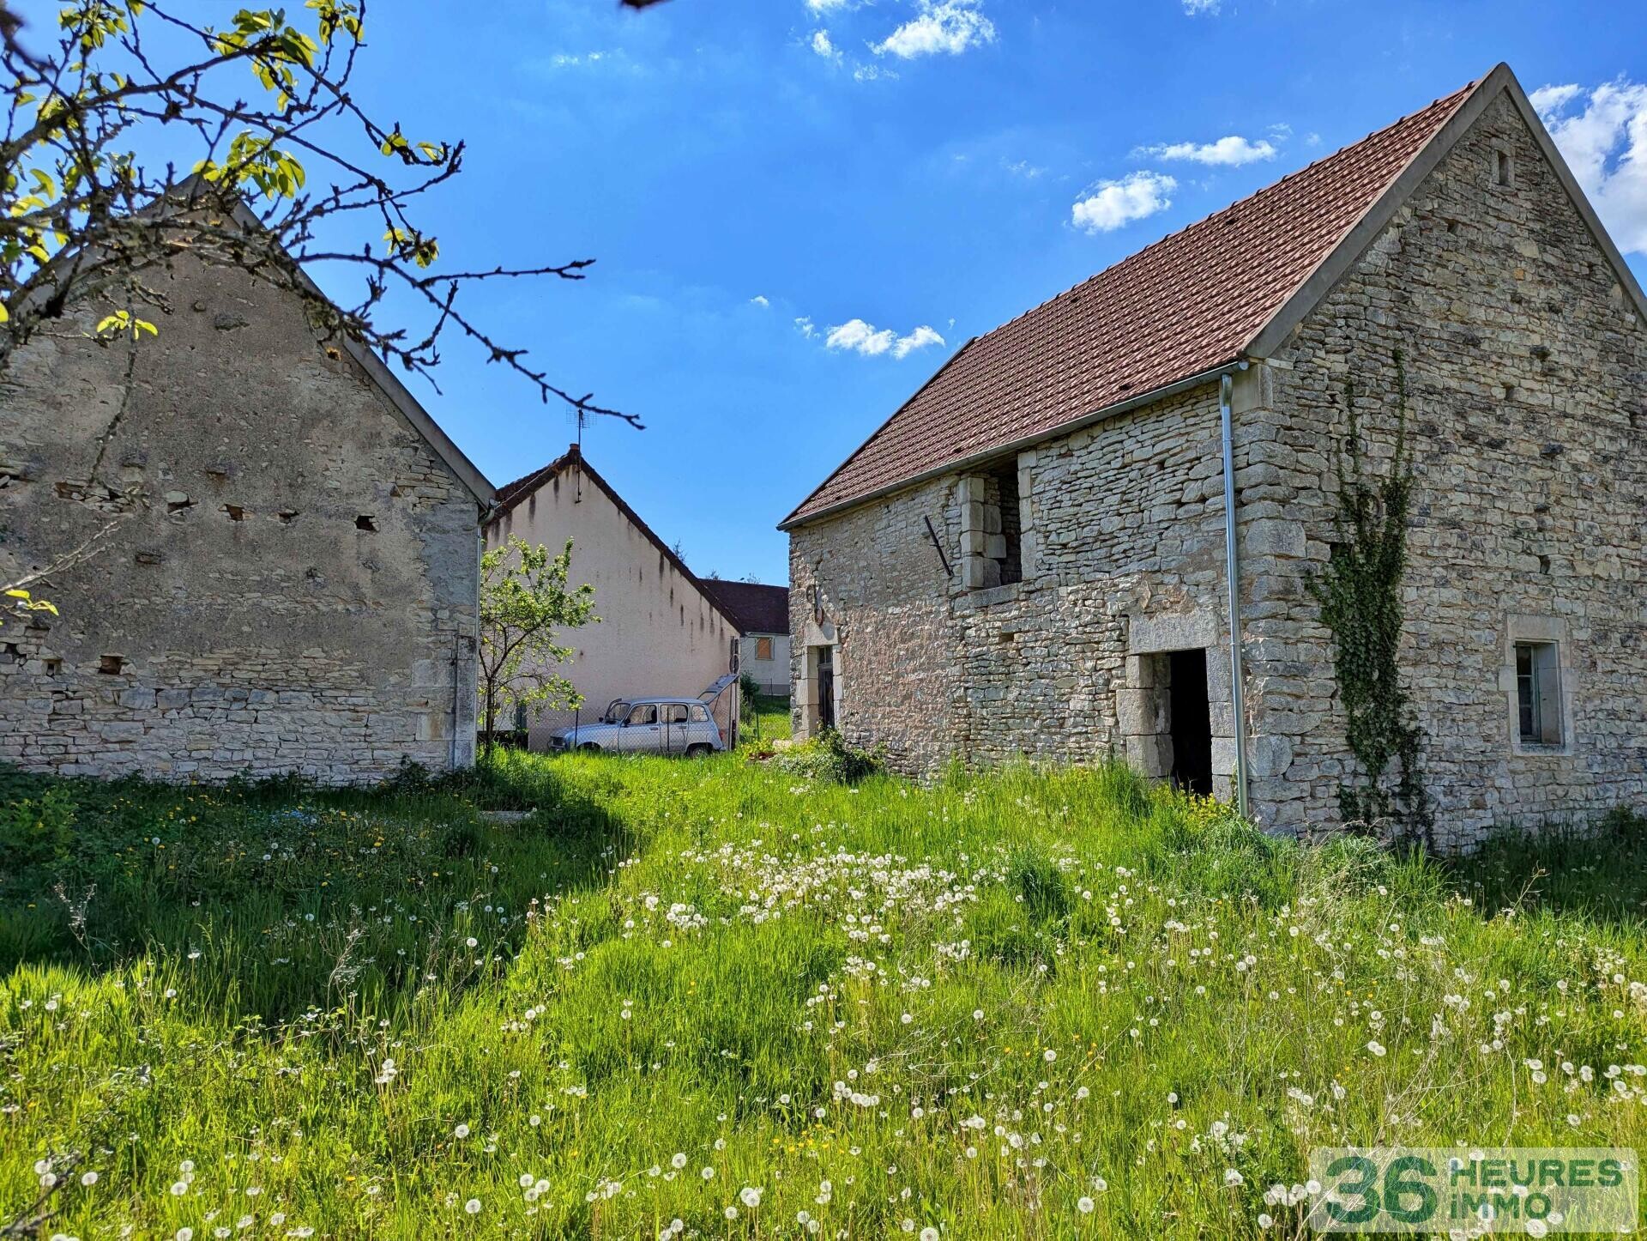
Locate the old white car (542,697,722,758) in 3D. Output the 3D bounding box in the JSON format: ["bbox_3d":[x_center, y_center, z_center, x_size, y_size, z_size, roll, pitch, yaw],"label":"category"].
[{"bbox_3d":[-4.038,2.491,24.943,3.670,1.530,1.500,2,-5,-25],"label":"old white car"}]

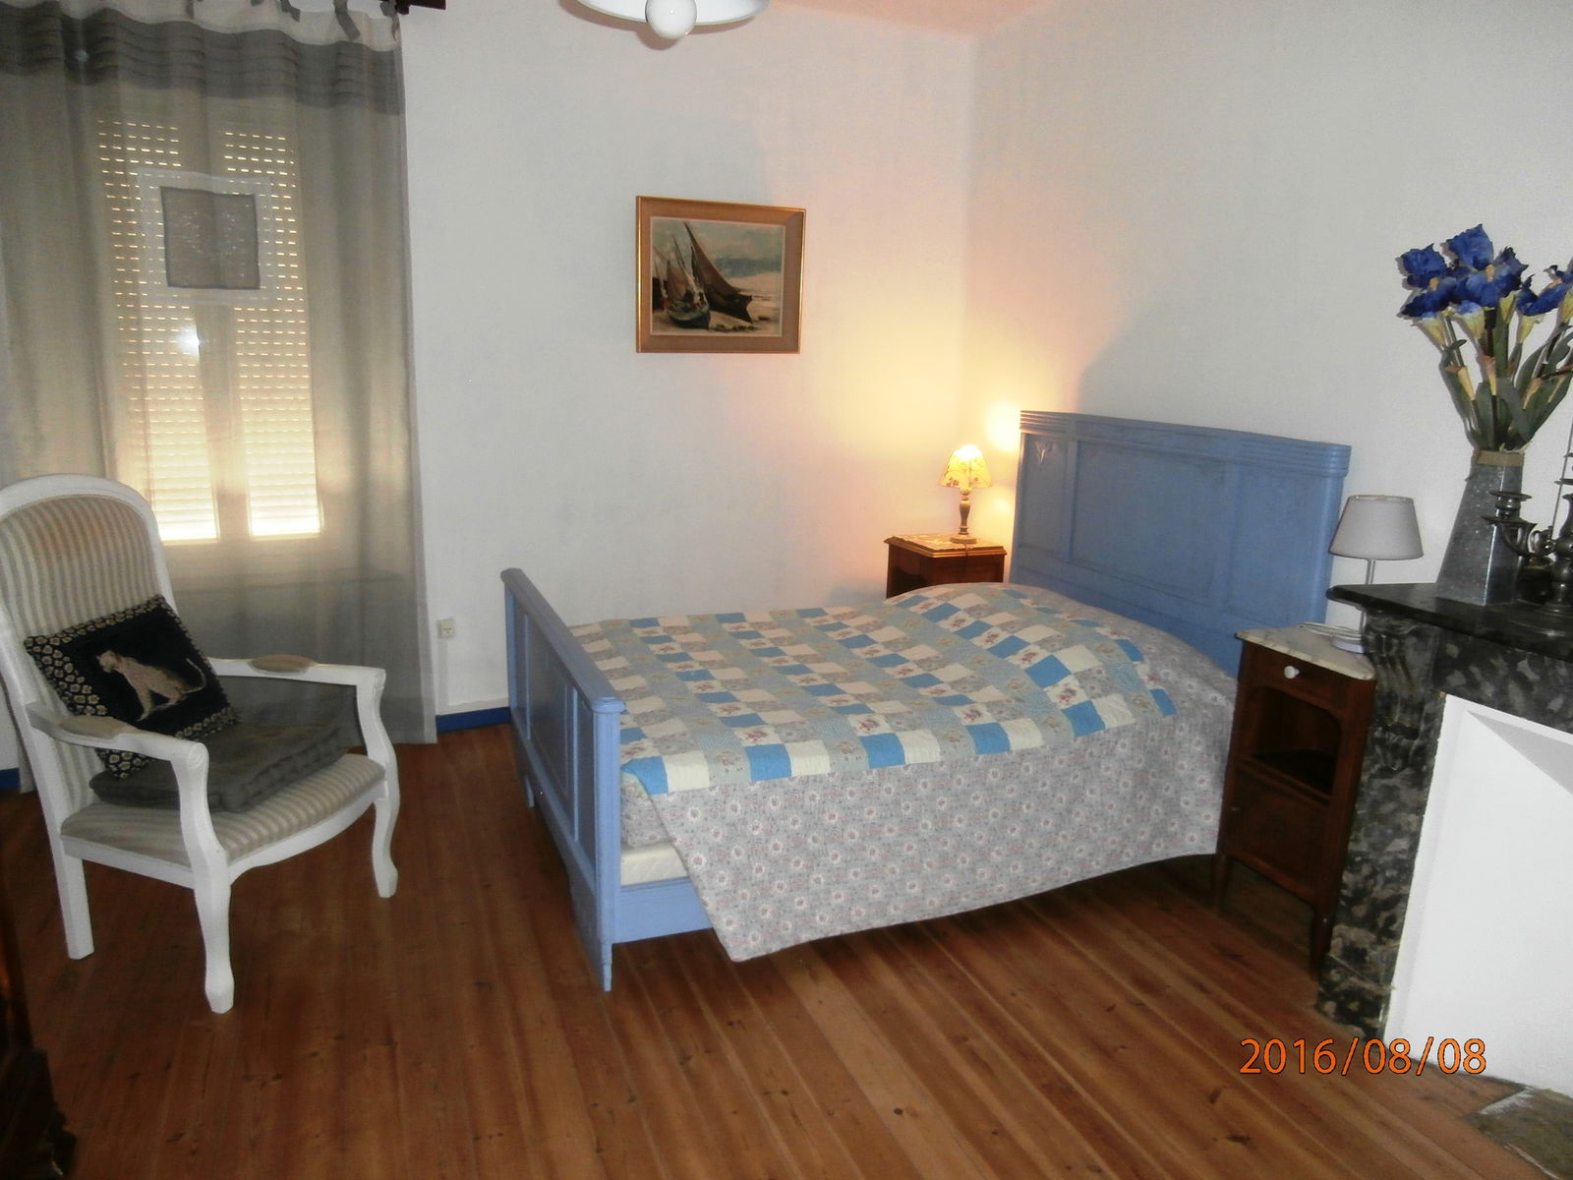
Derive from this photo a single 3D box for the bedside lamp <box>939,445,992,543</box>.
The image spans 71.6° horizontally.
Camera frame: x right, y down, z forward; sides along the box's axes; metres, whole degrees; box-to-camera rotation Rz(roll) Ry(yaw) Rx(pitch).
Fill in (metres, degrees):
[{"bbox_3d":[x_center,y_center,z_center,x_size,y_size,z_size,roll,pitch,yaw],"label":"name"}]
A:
[{"bbox_3d":[0.768,-0.408,4.664,0.217,0.406,0.217,2,12,0],"label":"bedside lamp"}]

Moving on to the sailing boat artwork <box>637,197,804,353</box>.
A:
[{"bbox_3d":[-0.243,-1.201,4.229,0.679,0.565,0.037,-3,13,-22],"label":"sailing boat artwork"}]

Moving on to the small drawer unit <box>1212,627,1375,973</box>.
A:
[{"bbox_3d":[1.412,0.523,2.800,0.380,0.772,0.412,-3,13,-22],"label":"small drawer unit"}]

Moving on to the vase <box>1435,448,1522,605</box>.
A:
[{"bbox_3d":[1.496,-0.138,2.321,0.114,0.323,0.114,-3,13,-22],"label":"vase"}]

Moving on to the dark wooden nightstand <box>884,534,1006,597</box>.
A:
[{"bbox_3d":[0.672,0.136,4.719,0.369,0.686,0.395,-3,13,-22],"label":"dark wooden nightstand"}]

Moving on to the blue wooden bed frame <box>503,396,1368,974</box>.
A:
[{"bbox_3d":[0.255,0.105,3.428,2.080,1.253,1.560,-3,13,-22],"label":"blue wooden bed frame"}]

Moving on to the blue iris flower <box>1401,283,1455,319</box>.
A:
[{"bbox_3d":[1.302,-0.586,2.213,0.107,0.079,0.093,9,14,28],"label":"blue iris flower"}]

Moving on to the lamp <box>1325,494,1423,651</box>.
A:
[{"bbox_3d":[1.450,-0.044,2.707,0.229,0.378,0.229,-3,13,-22],"label":"lamp"}]

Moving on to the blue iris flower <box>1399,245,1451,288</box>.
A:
[{"bbox_3d":[1.288,-0.651,2.200,0.103,0.089,0.086,8,14,28],"label":"blue iris flower"}]

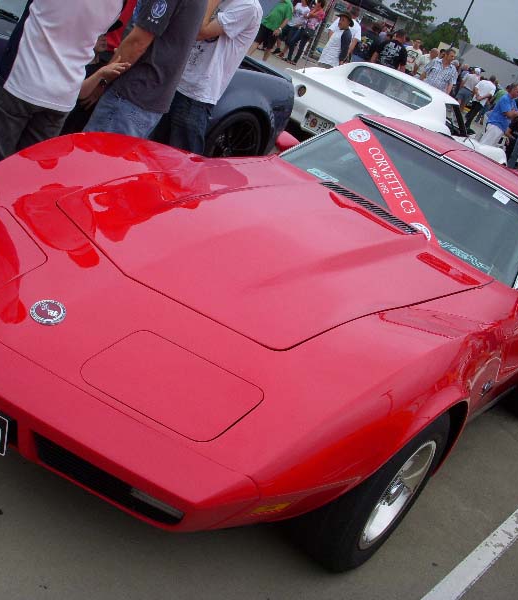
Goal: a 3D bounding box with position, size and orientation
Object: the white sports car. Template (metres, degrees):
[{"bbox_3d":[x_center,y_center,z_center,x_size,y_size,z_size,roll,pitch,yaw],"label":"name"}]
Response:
[{"bbox_3d":[1.817,-2.128,10.992,1.760,1.210,4.630,32,20,24],"label":"white sports car"}]

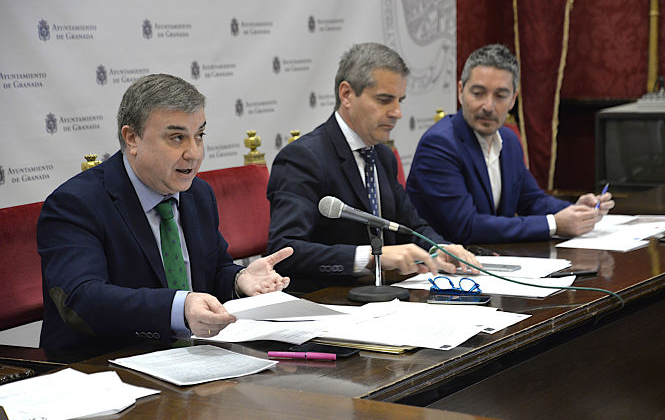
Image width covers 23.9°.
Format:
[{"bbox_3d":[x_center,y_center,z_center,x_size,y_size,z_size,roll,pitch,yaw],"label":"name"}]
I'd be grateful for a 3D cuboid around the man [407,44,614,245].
[{"bbox_3d":[0.539,0.184,4.502,0.750,1.303,0.570,7,11,41],"label":"man"}]

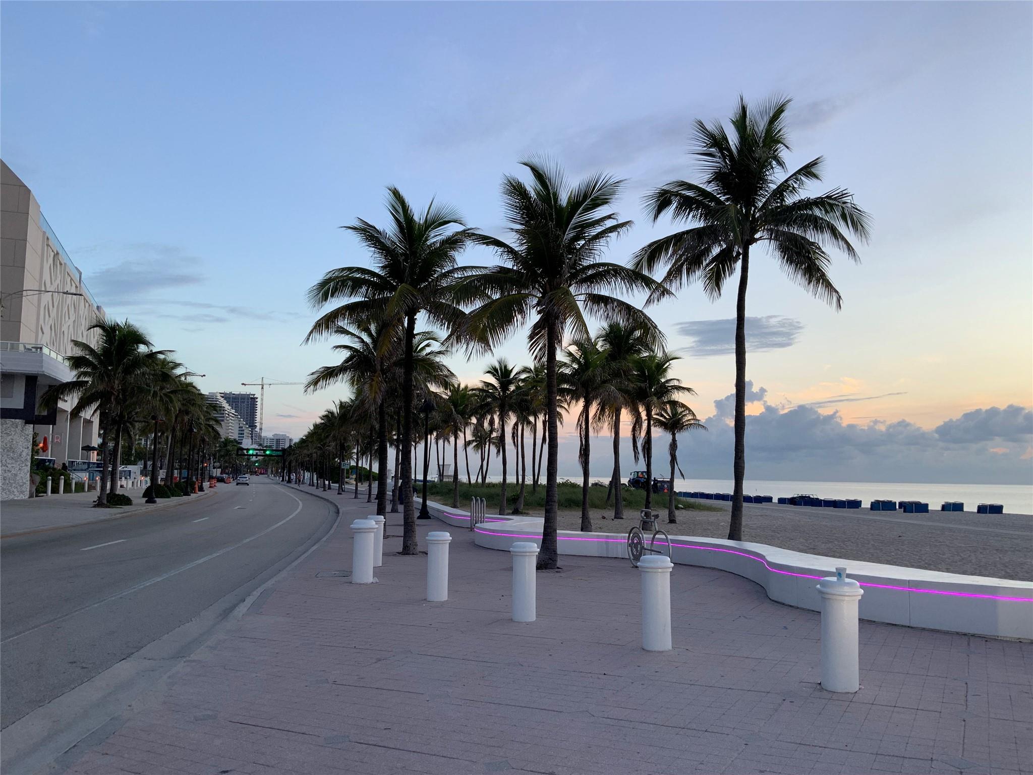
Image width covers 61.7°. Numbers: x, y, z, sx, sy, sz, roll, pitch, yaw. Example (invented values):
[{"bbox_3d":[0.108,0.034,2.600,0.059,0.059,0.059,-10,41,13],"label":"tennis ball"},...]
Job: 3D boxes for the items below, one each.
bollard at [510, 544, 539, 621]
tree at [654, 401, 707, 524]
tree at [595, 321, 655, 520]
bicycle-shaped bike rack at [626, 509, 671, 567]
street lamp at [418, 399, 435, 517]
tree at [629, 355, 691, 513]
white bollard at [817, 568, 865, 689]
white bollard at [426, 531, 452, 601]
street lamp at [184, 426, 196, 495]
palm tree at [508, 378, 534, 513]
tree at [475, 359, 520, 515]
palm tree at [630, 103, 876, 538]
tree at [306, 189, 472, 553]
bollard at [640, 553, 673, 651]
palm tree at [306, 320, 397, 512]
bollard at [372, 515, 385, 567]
[{"bbox_3d":[0.104,2.271,10.136,0.350,0.887,0.350,1,-6,0],"label":"bollard"},{"bbox_3d":[6.052,2.788,32.512,2.253,4.587,2.253,1,-6,0],"label":"tree"},{"bbox_3d":[4.280,1.298,35.415,2.428,8.081,2.428,1,-6,0],"label":"tree"},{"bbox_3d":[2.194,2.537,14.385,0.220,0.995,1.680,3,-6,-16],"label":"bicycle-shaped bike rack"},{"bbox_3d":[-3.407,2.635,32.655,0.650,4.619,0.650,1,-6,0],"label":"street lamp"},{"bbox_3d":[4.592,1.720,28.067,2.476,5.759,2.476,1,-6,0],"label":"tree"},{"bbox_3d":[2.639,1.987,7.084,0.350,0.932,0.350,1,-6,0],"label":"white bollard"},{"bbox_3d":[-1.052,2.394,11.617,0.350,0.902,0.350,1,-6,0],"label":"white bollard"},{"bbox_3d":[-21.448,4.755,56.706,0.650,4.596,0.650,1,-6,0],"label":"street lamp"},{"bbox_3d":[0.271,2.565,38.558,2.023,6.063,2.023,1,-6,0],"label":"palm tree"},{"bbox_3d":[-0.833,2.098,37.559,2.465,6.752,2.465,1,-6,0],"label":"tree"},{"bbox_3d":[5.376,-1.714,19.748,5.480,10.300,5.480,1,-6,0],"label":"palm tree"},{"bbox_3d":[-2.751,-0.470,18.991,3.830,8.020,3.830,1,-6,0],"label":"tree"},{"bbox_3d":[1.398,2.116,8.540,0.350,0.887,0.350,1,-6,0],"label":"bollard"},{"bbox_3d":[-3.763,1.065,23.586,4.233,5.887,4.233,1,-6,0],"label":"palm tree"},{"bbox_3d":[-2.524,2.743,15.475,0.350,0.887,0.350,1,-6,0],"label":"bollard"}]

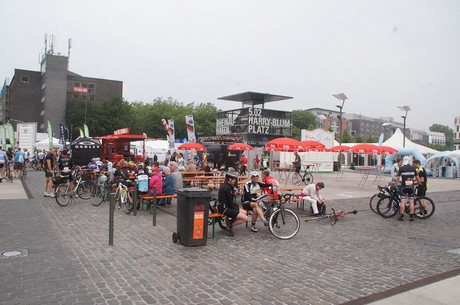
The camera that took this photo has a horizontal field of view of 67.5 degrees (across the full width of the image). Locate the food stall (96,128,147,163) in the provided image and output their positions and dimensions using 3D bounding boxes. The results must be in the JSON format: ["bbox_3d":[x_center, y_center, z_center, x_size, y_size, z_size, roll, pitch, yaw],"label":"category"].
[{"bbox_3d":[-10.239,-0.338,32.500,4.100,3.800,3.100,1,0,9],"label":"food stall"}]

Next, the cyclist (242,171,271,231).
[{"bbox_3d":[0.631,1.126,8.050,0.600,1.380,0.750,1,0,-30],"label":"cyclist"}]

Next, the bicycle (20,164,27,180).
[{"bbox_3d":[-11.755,0.977,19.703,0.500,1.000,1.680,2,0,-27],"label":"bicycle"}]

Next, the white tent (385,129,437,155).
[{"bbox_3d":[26.045,-0.609,52.000,9.000,5.900,9.000,1,0,18],"label":"white tent"}]

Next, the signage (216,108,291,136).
[{"bbox_3d":[2.902,-3.490,40.334,5.900,2.800,6.400,2,0,-30],"label":"signage"}]

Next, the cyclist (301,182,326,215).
[{"bbox_3d":[2.521,1.401,10.349,0.740,1.000,0.470,1,0,22],"label":"cyclist"}]

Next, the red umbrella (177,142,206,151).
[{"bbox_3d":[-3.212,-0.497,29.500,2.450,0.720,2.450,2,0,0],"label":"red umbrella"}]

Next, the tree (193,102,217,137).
[{"bbox_3d":[-4.977,-4.590,74.984,6.800,12.300,6.800,1,0,0],"label":"tree"}]

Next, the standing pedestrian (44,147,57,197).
[{"bbox_3d":[-6.911,0.768,13.298,0.400,1.820,0.500,1,0,-24],"label":"standing pedestrian"}]

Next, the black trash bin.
[{"bbox_3d":[-0.753,1.300,7.029,0.520,1.070,0.650,1,0,-26],"label":"black trash bin"}]

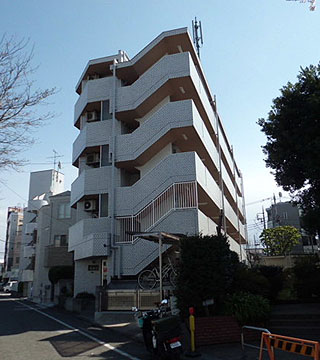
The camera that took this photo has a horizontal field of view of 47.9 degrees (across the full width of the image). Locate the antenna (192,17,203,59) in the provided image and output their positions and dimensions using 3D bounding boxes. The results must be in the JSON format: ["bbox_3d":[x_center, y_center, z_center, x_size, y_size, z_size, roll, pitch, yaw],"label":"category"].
[{"bbox_3d":[2.431,-8.821,23.301,0.700,4.000,0.700,-6,-16,16],"label":"antenna"}]

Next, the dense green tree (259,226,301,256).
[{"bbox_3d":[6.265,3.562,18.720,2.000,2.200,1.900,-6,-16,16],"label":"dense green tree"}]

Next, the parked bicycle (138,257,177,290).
[{"bbox_3d":[0.222,3.236,12.489,1.780,1.100,0.550,-5,-16,12],"label":"parked bicycle"}]

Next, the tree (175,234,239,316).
[{"bbox_3d":[1.262,2.566,9.897,1.550,2.170,1.450,-6,-16,16],"label":"tree"}]

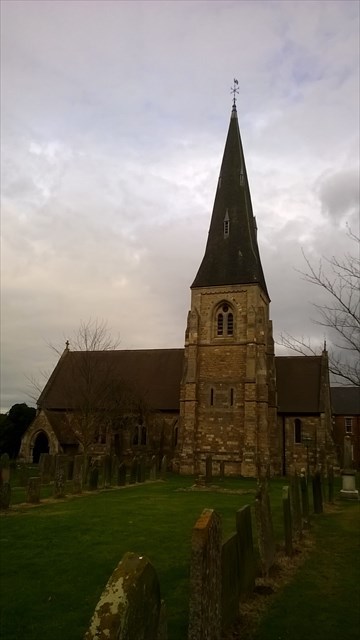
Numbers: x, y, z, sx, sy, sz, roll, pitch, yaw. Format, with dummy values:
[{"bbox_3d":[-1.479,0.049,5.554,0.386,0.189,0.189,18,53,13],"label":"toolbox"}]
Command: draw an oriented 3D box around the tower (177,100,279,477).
[{"bbox_3d":[4.249,-3.678,42.183,6.050,30.769,6.050,-3,-15,19],"label":"tower"}]

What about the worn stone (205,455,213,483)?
[{"bbox_3d":[1.494,7.696,27.280,0.150,1.392,0.600,-3,-15,19],"label":"worn stone"}]

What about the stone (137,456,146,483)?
[{"bbox_3d":[-1.561,6.223,21.923,0.120,1.010,0.680,-2,-14,19],"label":"stone"}]

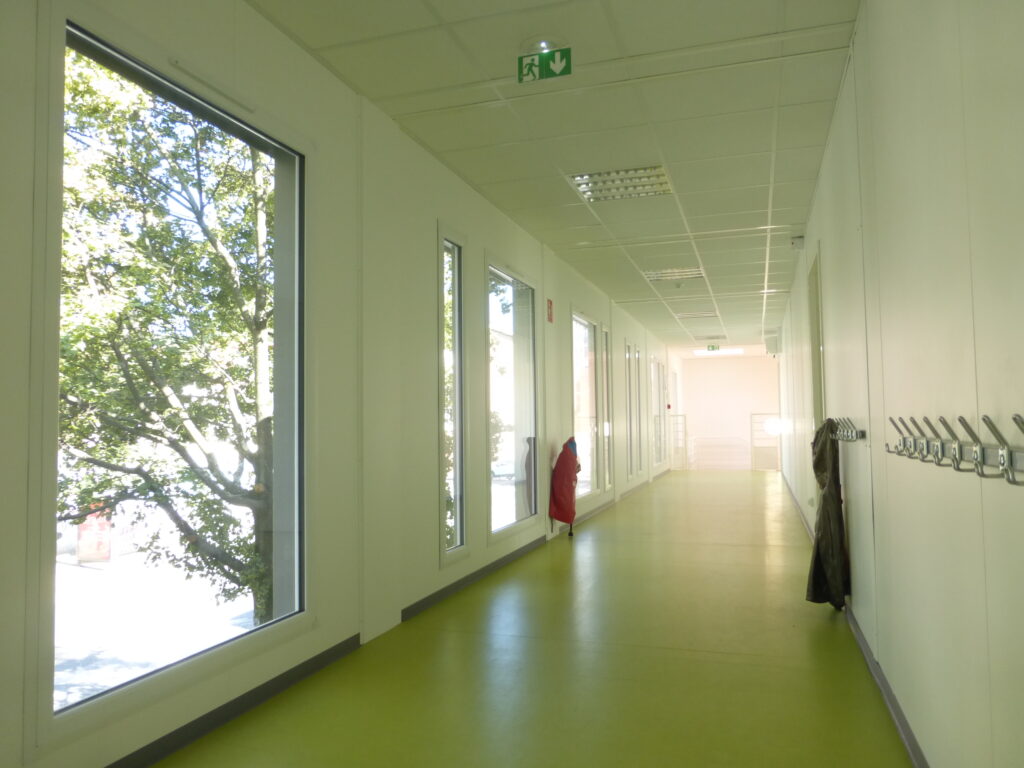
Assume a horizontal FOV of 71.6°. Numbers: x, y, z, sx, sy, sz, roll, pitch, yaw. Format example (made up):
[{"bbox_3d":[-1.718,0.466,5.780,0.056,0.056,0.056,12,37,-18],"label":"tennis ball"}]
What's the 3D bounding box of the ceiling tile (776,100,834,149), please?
[{"bbox_3d":[1.495,-1.325,3.637,0.271,0.020,0.615,-1,-3,19],"label":"ceiling tile"}]

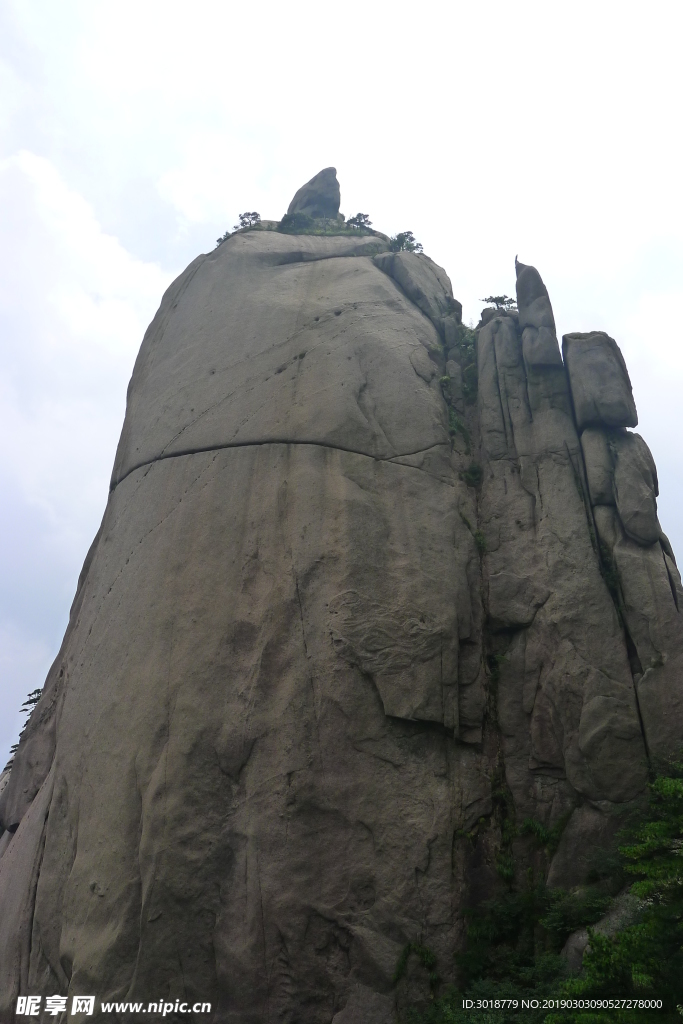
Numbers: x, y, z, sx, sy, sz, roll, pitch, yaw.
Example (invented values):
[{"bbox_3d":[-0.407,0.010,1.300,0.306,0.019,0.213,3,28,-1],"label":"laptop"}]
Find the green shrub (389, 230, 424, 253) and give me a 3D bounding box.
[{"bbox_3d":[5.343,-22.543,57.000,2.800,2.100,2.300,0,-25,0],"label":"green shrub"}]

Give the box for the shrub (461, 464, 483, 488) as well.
[{"bbox_3d":[8.569,-2.406,45.000,1.450,1.600,1.300,0,-25,0],"label":"shrub"}]

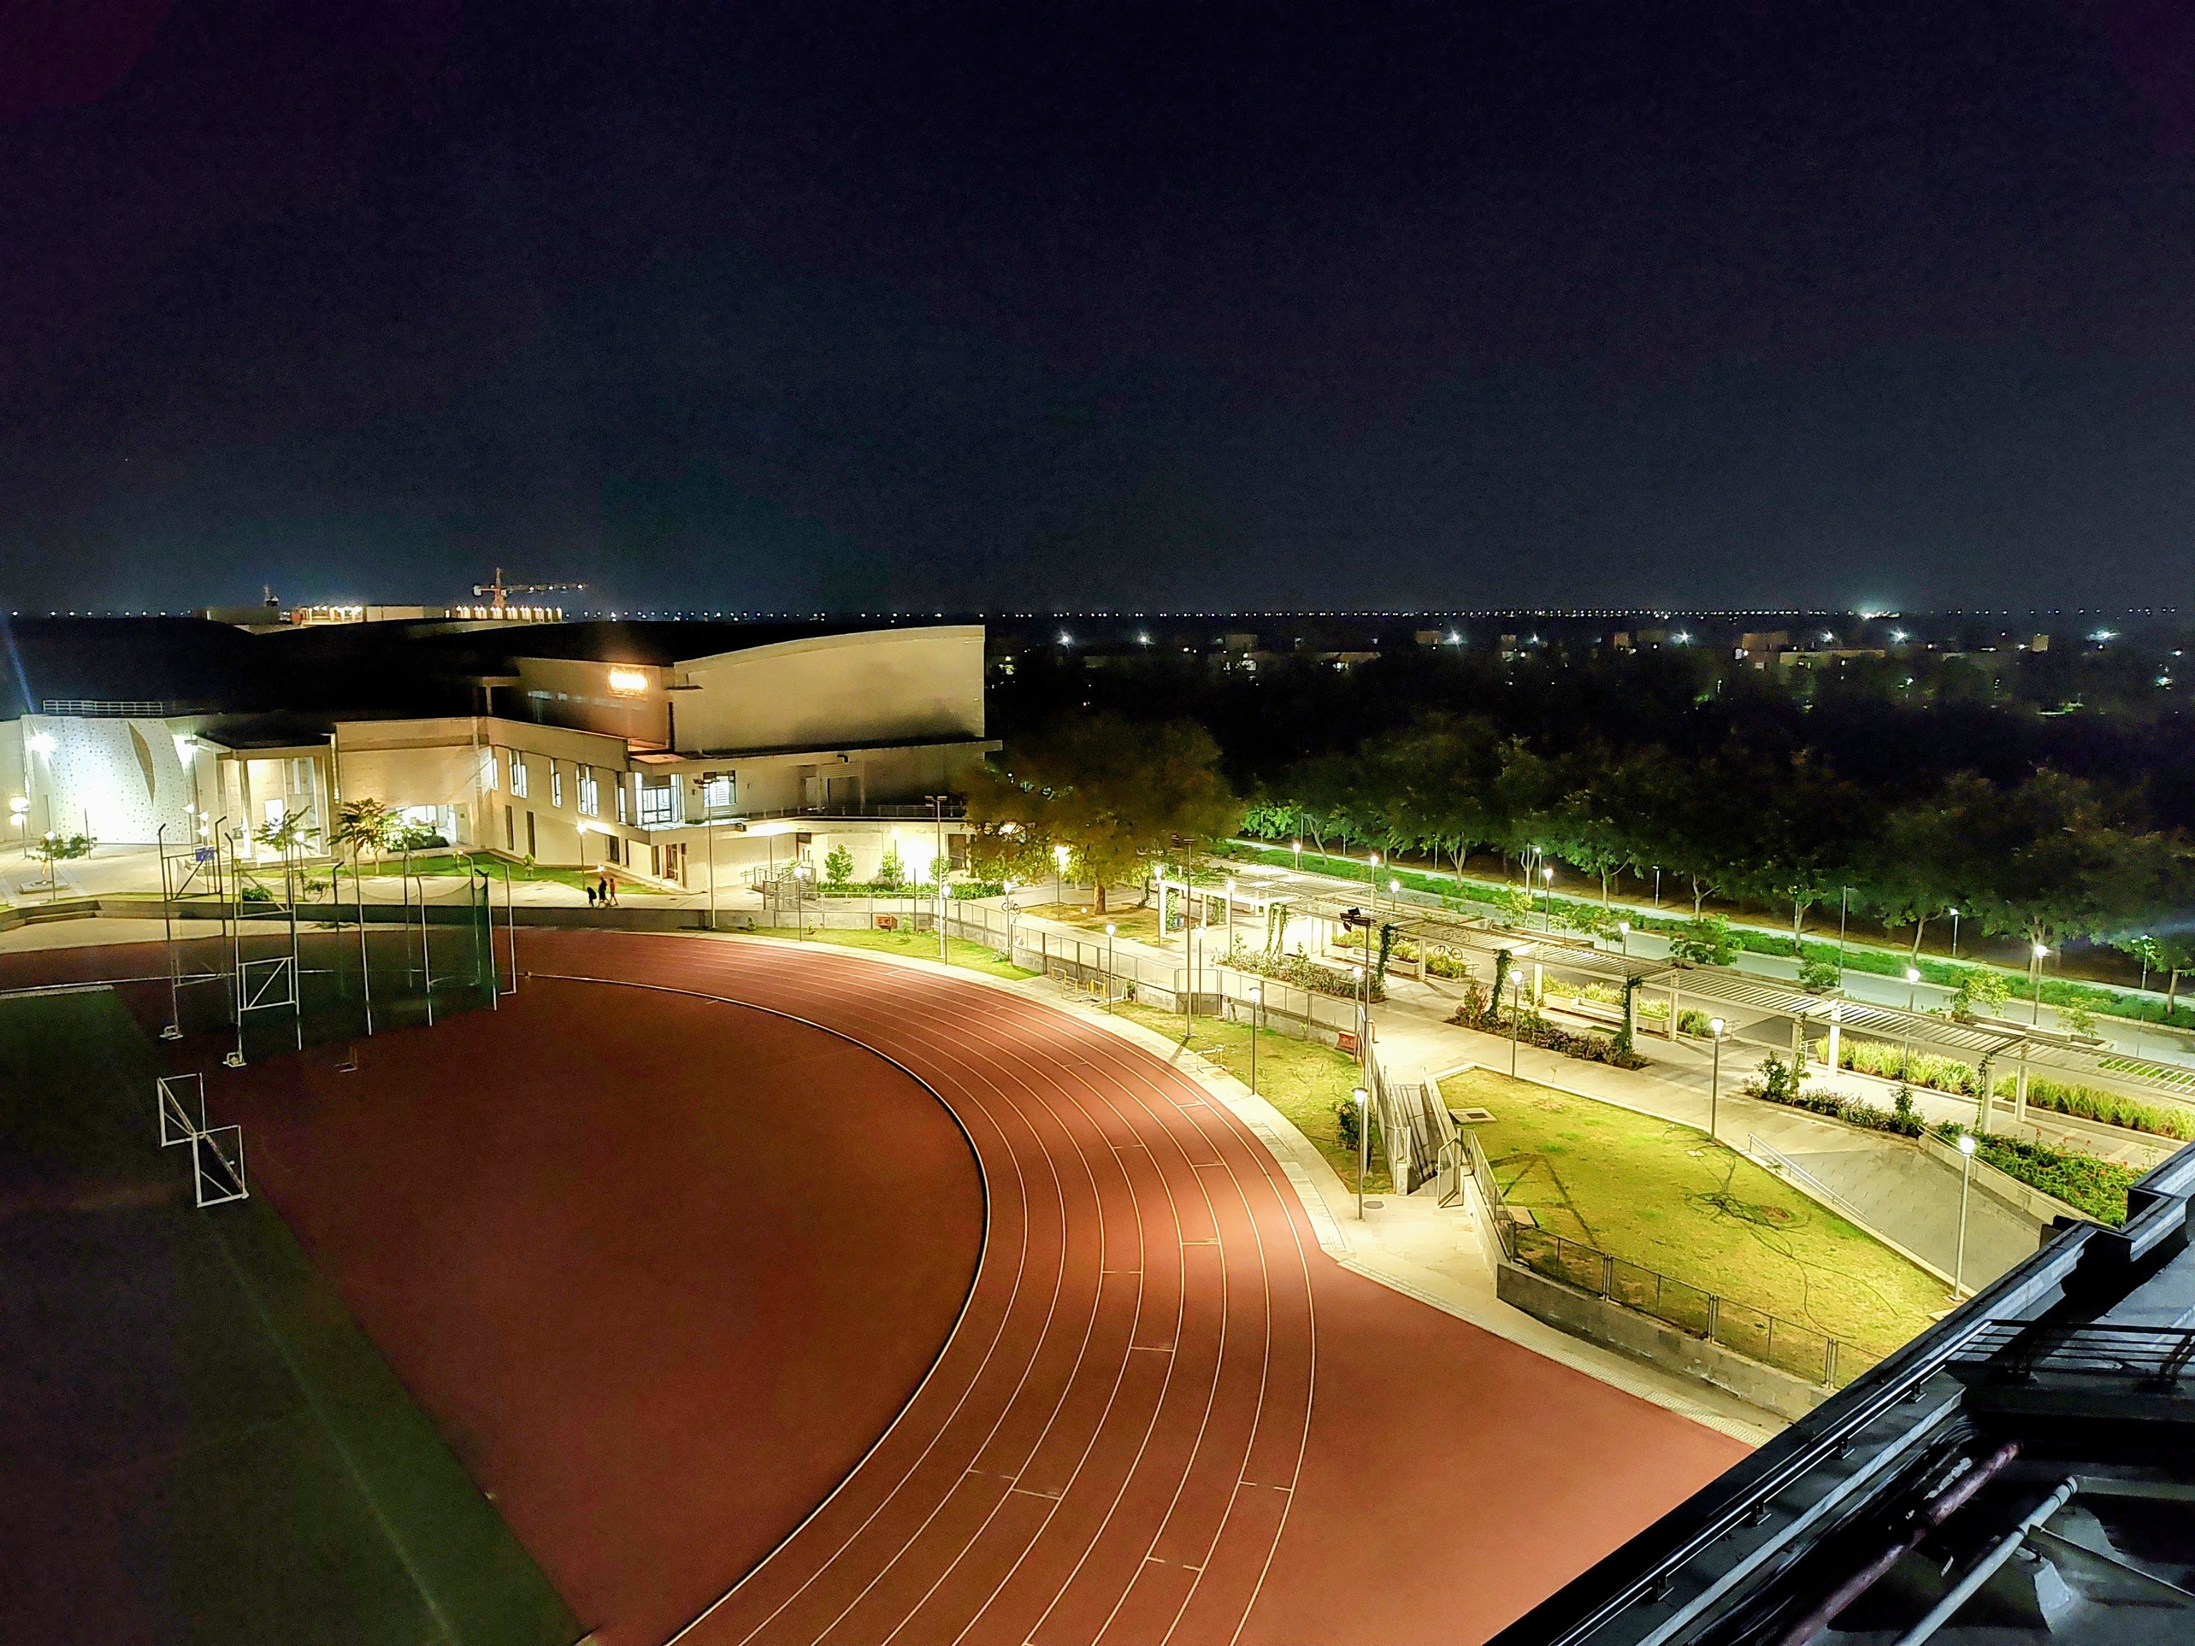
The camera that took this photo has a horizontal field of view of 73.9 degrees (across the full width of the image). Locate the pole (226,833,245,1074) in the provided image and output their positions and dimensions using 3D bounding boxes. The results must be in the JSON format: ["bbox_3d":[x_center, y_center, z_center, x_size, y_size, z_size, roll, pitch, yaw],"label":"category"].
[{"bbox_3d":[-38.010,5.668,64.156,0.600,10.200,0.750,5,10,35],"label":"pole"}]

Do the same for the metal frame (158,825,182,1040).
[{"bbox_3d":[-43.624,5.178,68.481,0.600,10.000,0.750,4,9,30],"label":"metal frame"}]

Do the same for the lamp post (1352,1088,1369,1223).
[{"bbox_3d":[8.613,10.740,47.461,0.550,4.460,0.550,0,8,0],"label":"lamp post"}]

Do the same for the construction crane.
[{"bbox_3d":[-179.596,-62.941,462.305,56.000,34.900,3.000,6,10,39],"label":"construction crane"}]

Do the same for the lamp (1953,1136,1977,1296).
[{"bbox_3d":[23.162,10.565,38.958,0.550,4.480,0.550,4,9,30],"label":"lamp"}]

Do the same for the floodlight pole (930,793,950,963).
[{"bbox_3d":[-9.015,3.186,83.678,1.200,9.350,0.800,6,10,38],"label":"floodlight pole"}]

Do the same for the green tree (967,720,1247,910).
[{"bbox_3d":[0.405,-0.431,90.863,16.600,12.200,15.500,0,8,0],"label":"green tree"}]

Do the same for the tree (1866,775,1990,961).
[{"bbox_3d":[44.296,2.709,77.745,7.600,9.900,7.400,4,9,30],"label":"tree"}]

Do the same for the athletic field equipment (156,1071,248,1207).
[{"bbox_3d":[-32.150,11.230,52.290,1.420,2.500,7.500,-7,11,-40],"label":"athletic field equipment"}]

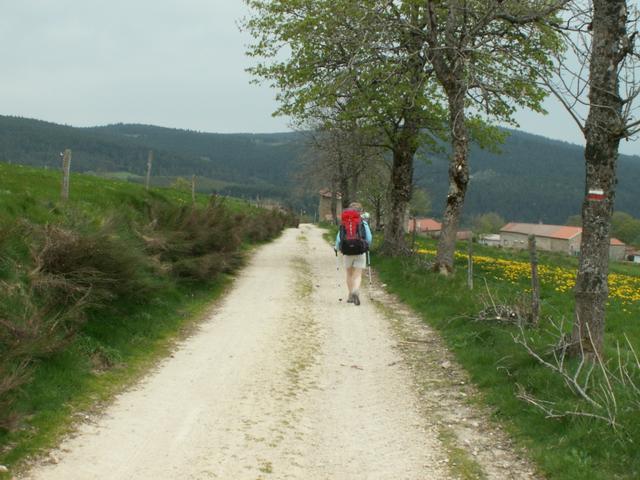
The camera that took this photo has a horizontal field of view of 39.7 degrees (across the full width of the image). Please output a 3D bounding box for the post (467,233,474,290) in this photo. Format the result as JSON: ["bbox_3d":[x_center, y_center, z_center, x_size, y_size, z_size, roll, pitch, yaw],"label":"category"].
[{"bbox_3d":[2.928,0.429,17.300,0.100,1.130,0.100,0,2,0],"label":"post"}]

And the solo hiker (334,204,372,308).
[{"bbox_3d":[0.547,0.235,14.700,0.600,1.690,0.600,0,2,-1],"label":"solo hiker"}]

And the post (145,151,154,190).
[{"bbox_3d":[-4.899,-1.968,25.500,0.120,1.200,0.120,5,2,0],"label":"post"}]

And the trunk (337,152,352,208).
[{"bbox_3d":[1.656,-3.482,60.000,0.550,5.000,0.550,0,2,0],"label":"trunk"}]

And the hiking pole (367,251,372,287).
[{"bbox_3d":[0.831,0.542,14.800,0.050,0.950,0.050,-3,2,0],"label":"hiking pole"}]

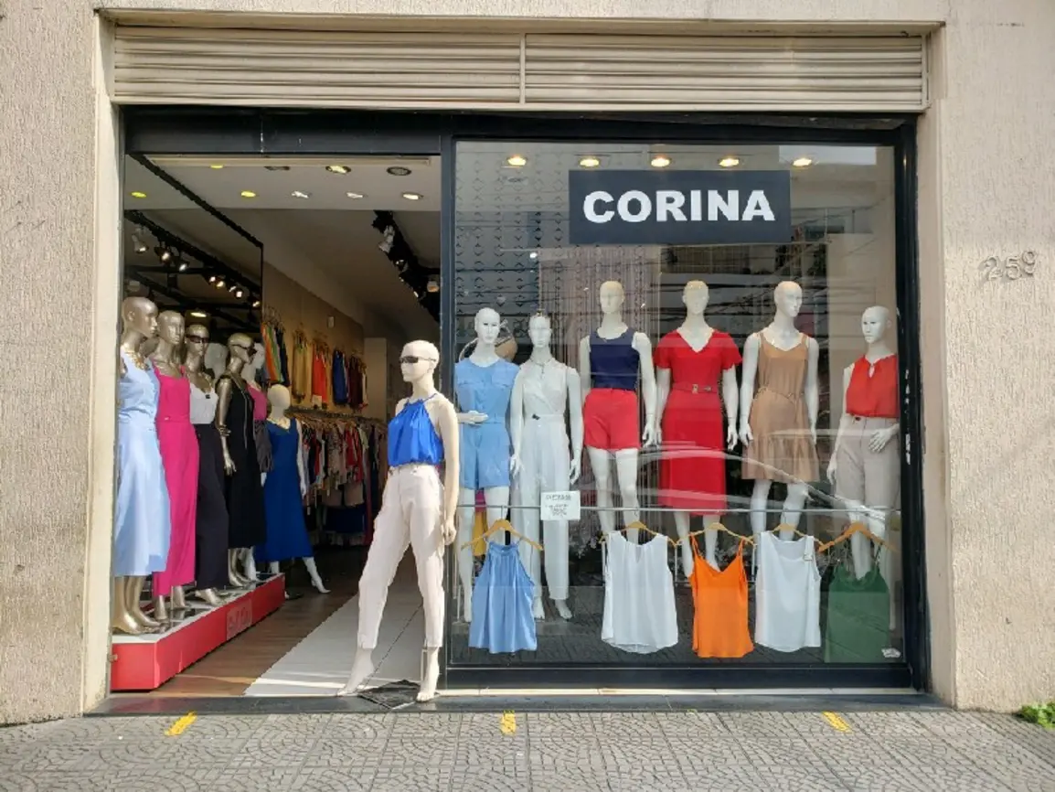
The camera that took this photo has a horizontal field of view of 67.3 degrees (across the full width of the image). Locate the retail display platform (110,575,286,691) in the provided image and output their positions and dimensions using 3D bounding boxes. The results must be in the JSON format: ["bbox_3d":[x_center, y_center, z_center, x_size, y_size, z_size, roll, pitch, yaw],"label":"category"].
[{"bbox_3d":[-2.170,1.466,5.193,0.475,0.240,2.100,0,-3,0],"label":"retail display platform"}]

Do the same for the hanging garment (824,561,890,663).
[{"bbox_3d":[1.738,1.138,4.181,0.359,0.586,0.090,0,-3,-1],"label":"hanging garment"}]

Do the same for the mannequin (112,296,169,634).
[{"bbox_3d":[-2.153,0.372,4.387,0.330,1.800,0.400,-1,-3,27],"label":"mannequin"}]

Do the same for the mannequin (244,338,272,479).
[{"bbox_3d":[-2.071,0.489,6.033,0.360,1.800,0.440,-2,-4,38],"label":"mannequin"}]

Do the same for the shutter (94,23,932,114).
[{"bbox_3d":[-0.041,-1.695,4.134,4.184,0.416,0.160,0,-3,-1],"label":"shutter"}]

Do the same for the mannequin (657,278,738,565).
[{"bbox_3d":[1.037,0.190,4.816,0.490,1.800,0.340,-1,-3,9],"label":"mannequin"}]

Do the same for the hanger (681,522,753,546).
[{"bbox_3d":[1.011,0.736,4.223,0.410,0.145,0.035,0,-2,-1],"label":"hanger"}]

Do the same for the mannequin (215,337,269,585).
[{"bbox_3d":[-2.080,0.452,5.715,0.320,1.790,0.400,-1,-3,29],"label":"mannequin"}]

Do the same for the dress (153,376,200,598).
[{"bbox_3d":[-2.105,0.509,4.722,0.270,1.350,0.340,-1,-3,34],"label":"dress"}]

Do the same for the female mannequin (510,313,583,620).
[{"bbox_3d":[0.118,0.397,4.716,0.430,1.790,0.310,0,-3,-4],"label":"female mannequin"}]

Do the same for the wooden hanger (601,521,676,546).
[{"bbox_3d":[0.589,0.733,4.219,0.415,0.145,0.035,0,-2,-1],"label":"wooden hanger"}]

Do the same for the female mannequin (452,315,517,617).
[{"bbox_3d":[-0.243,0.385,4.606,0.430,1.796,0.310,0,-3,9],"label":"female mannequin"}]

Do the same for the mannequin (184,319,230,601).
[{"bbox_3d":[-2.186,0.426,5.345,0.440,1.830,0.370,2,-4,-42],"label":"mannequin"}]

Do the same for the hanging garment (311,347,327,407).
[{"bbox_3d":[-2.180,-0.206,8.325,0.120,0.634,0.380,0,-3,4],"label":"hanging garment"}]

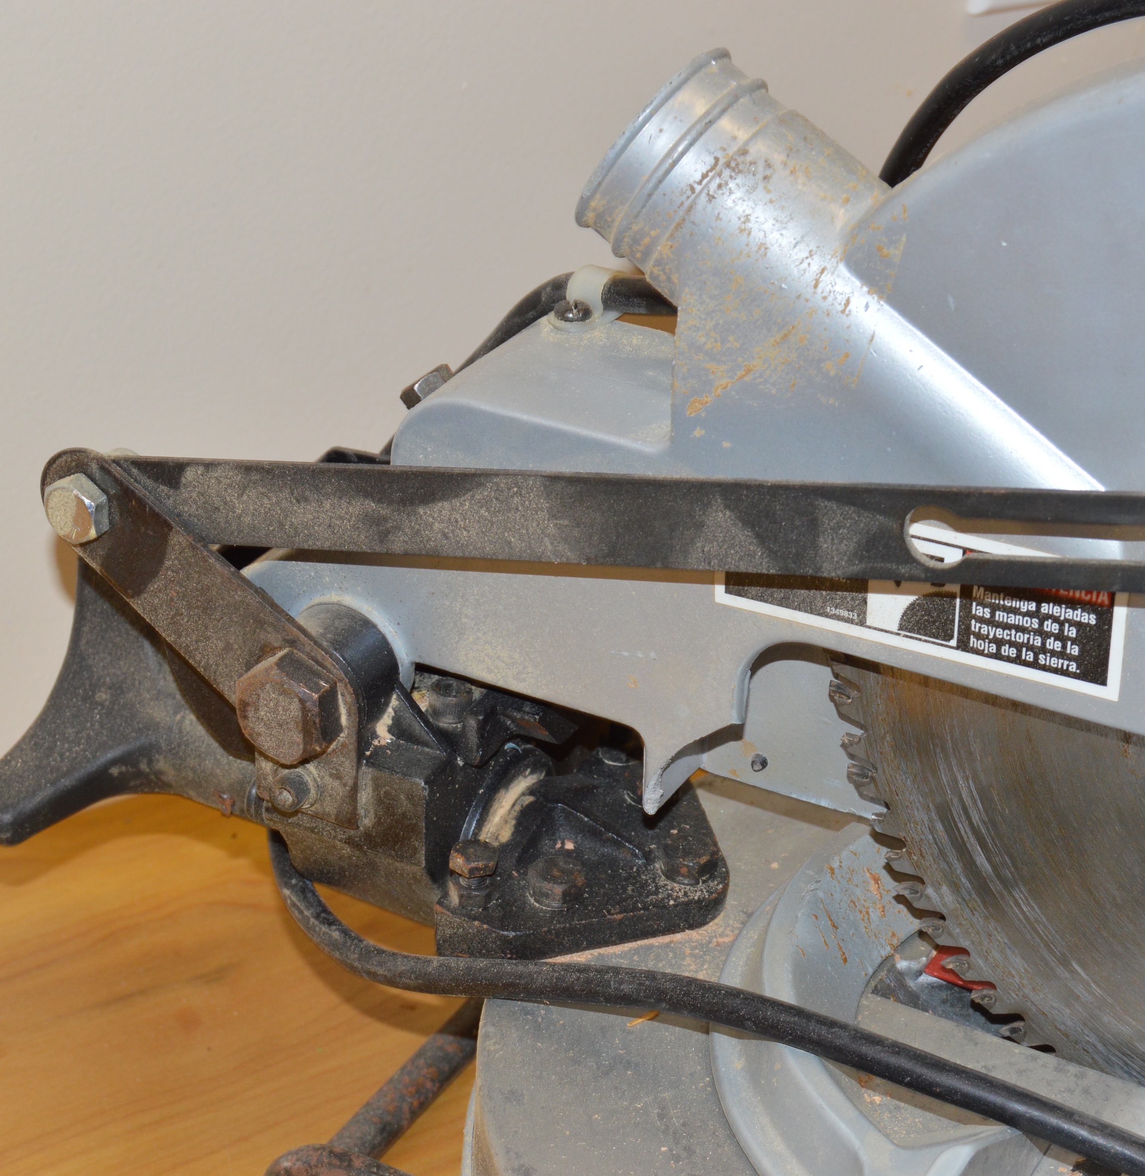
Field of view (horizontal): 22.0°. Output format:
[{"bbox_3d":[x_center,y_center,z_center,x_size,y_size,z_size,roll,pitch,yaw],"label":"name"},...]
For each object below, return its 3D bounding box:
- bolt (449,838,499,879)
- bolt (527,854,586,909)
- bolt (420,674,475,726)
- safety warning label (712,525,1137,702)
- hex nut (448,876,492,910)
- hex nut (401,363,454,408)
[{"bbox_3d":[-0.023,0.062,0.673,0.011,0.004,0.011,7,29,9],"label":"bolt"},{"bbox_3d":[-0.004,0.068,0.679,0.013,0.006,0.014,-3,29,-9],"label":"bolt"},{"bbox_3d":[-0.028,0.026,0.682,0.010,0.006,0.010,0,29,-2],"label":"bolt"},{"bbox_3d":[0.069,0.000,0.594,0.089,0.029,0.001,14,31,27],"label":"safety warning label"},{"bbox_3d":[-0.023,0.069,0.680,0.011,0.004,0.010,2,29,-2],"label":"hex nut"},{"bbox_3d":[-0.032,-0.045,0.657,0.013,0.004,0.011,-36,3,0],"label":"hex nut"}]

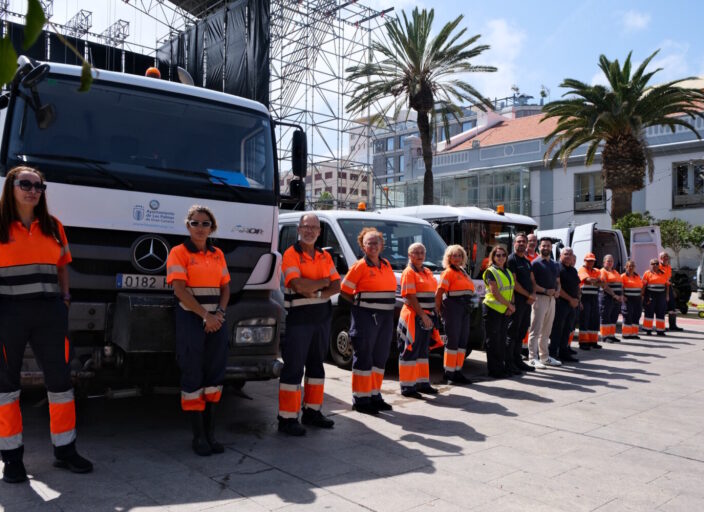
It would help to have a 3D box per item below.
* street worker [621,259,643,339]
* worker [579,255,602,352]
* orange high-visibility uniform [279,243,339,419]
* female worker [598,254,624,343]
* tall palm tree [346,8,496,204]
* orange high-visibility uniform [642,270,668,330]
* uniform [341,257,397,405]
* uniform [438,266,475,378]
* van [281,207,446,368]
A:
[{"bbox_3d":[5.774,0.893,11.900,0.460,1.601,0.320,1,-2,-6],"label":"street worker"},{"bbox_3d":[4.173,0.789,10.100,0.480,1.666,0.360,1,-2,-18],"label":"worker"},{"bbox_3d":[-0.334,0.583,4.520,0.500,1.370,0.340,1,-1,-22],"label":"orange high-visibility uniform"},{"bbox_3d":[5.023,0.818,11.150,0.480,1.674,0.360,1,-2,-18],"label":"female worker"},{"bbox_3d":[2.947,-4.386,24.829,6.400,12.674,6.400,1,-2,0],"label":"tall palm tree"},{"bbox_3d":[6.586,0.987,12.500,0.510,1.324,0.300,1,-2,-2],"label":"orange high-visibility uniform"},{"bbox_3d":[0.150,0.673,5.220,0.500,1.340,0.340,1,-1,-28],"label":"uniform"},{"bbox_3d":[1.213,0.756,6.750,0.470,1.266,0.340,2,-2,-40],"label":"uniform"},{"bbox_3d":[-0.330,0.500,10.000,2.050,2.270,5.300,1,-1,-36],"label":"van"}]

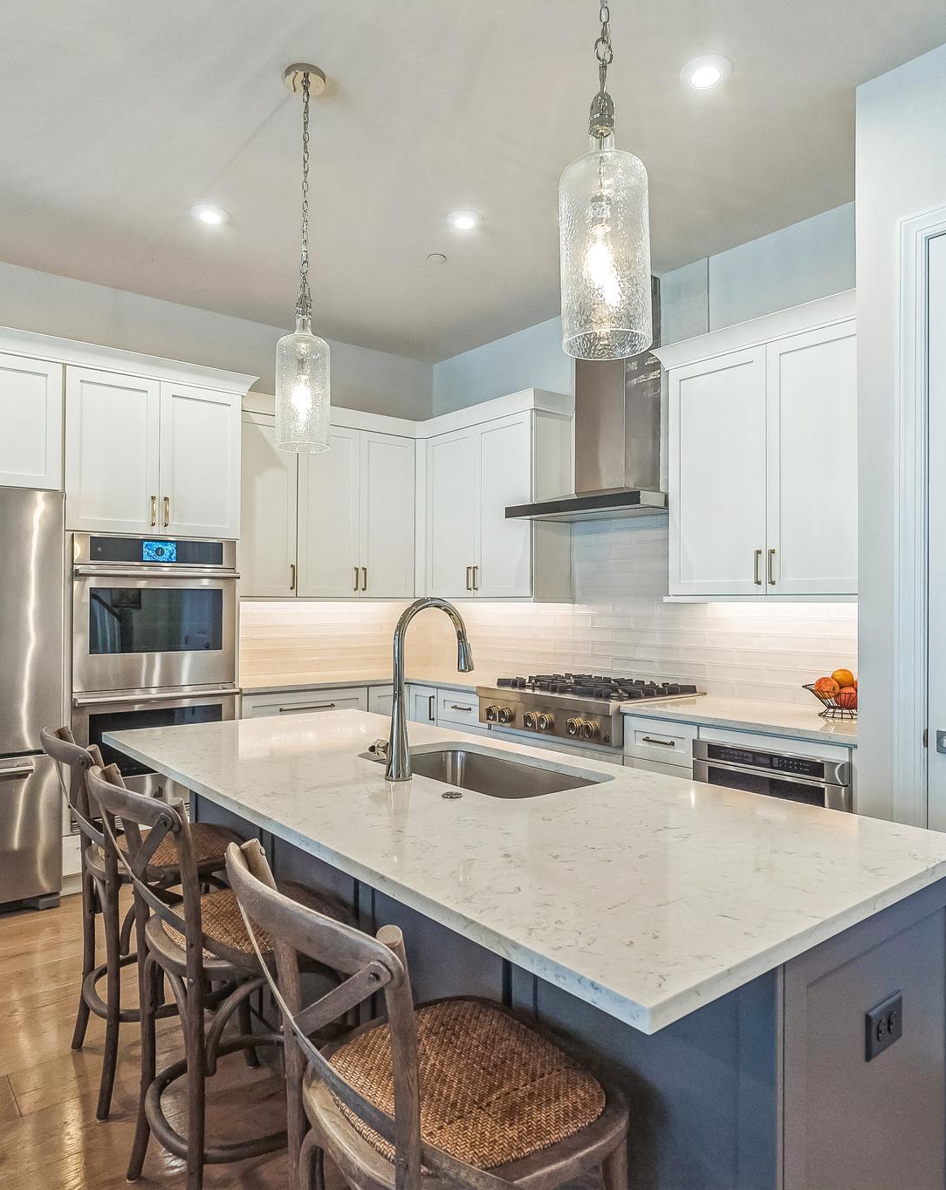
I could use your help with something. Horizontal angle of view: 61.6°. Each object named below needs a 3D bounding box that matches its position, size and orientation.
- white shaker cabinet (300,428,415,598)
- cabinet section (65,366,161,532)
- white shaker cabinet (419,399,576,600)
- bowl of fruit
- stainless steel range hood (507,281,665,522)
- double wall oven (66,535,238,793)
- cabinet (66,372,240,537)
[{"bbox_3d":[-0.804,-0.497,5.012,0.842,1.035,0.345,0,0,-40],"label":"white shaker cabinet"},{"bbox_3d":[-1.655,-0.656,3.671,0.409,0.732,0.022,0,0,-40],"label":"cabinet section"},{"bbox_3d":[0.134,-0.499,4.815,0.335,1.070,1.010,1,-1,-39],"label":"white shaker cabinet"},{"bbox_3d":[1.444,0.393,3.103,0.280,0.176,0.280,0,-1,0],"label":"bowl of fruit"},{"bbox_3d":[0.662,-1.023,4.028,0.505,1.236,0.914,1,-1,-39],"label":"stainless steel range hood"},{"bbox_3d":[-1.665,0.391,3.997,0.764,1.337,0.640,0,0,-40],"label":"double wall oven"},{"bbox_3d":[-1.686,-0.660,4.038,0.809,0.735,0.595,1,-1,-39],"label":"cabinet"}]

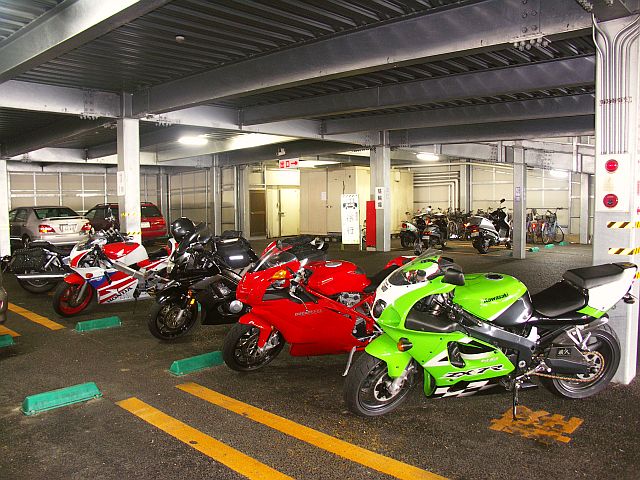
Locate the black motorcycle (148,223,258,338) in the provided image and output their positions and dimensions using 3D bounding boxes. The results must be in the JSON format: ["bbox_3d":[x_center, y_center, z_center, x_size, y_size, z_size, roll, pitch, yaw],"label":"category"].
[{"bbox_3d":[-0.901,0.435,5.754,2.080,1.180,0.720,-2,5,-27],"label":"black motorcycle"}]

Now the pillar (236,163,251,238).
[{"bbox_3d":[-3.000,-1.540,20.300,0.340,3.000,0.340,3,6,41],"label":"pillar"}]

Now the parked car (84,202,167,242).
[{"bbox_3d":[-7.700,-0.670,19.200,4.500,1.500,1.700,3,6,41],"label":"parked car"}]

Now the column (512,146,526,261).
[{"bbox_3d":[4.979,-0.925,12.863,0.250,2.780,0.250,3,6,42],"label":"column"}]

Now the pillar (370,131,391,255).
[{"bbox_3d":[1.685,-1.322,14.491,0.420,3.286,0.300,3,6,43],"label":"pillar"}]

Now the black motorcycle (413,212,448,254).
[{"bbox_3d":[3.200,-0.240,15.000,0.720,1.150,1.950,3,6,37],"label":"black motorcycle"}]

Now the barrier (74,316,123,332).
[{"bbox_3d":[-2.537,0.965,5.947,0.490,0.105,0.135,-5,6,-42],"label":"barrier"}]

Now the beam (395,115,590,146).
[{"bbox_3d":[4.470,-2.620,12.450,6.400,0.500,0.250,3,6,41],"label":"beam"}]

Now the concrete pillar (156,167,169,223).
[{"bbox_3d":[-6.957,-1.621,22.799,0.320,3.067,0.320,3,6,43],"label":"concrete pillar"}]

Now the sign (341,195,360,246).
[{"bbox_3d":[0.894,-0.595,15.022,0.540,1.451,0.060,1,5,21],"label":"sign"}]

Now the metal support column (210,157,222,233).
[{"bbox_3d":[-3.920,-1.630,19.800,0.280,3.200,0.280,3,6,41],"label":"metal support column"}]

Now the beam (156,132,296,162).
[{"bbox_3d":[-2.850,-2.790,15.200,7.200,0.420,0.220,3,6,41],"label":"beam"}]

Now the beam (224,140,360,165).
[{"bbox_3d":[-1.100,-2.920,17.150,7.300,0.520,0.250,3,6,41],"label":"beam"}]

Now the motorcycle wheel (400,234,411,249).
[{"bbox_3d":[2.742,-0.029,16.212,0.130,0.530,0.530,3,6,42],"label":"motorcycle wheel"}]

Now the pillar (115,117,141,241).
[{"bbox_3d":[-3.074,-0.531,8.372,0.280,2.750,0.280,3,6,42],"label":"pillar"}]

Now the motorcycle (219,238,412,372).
[{"bbox_3d":[0.062,0.537,4.700,2.060,1.120,0.720,-2,5,-27],"label":"motorcycle"}]

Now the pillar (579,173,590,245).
[{"bbox_3d":[8.777,-1.045,17.118,0.270,2.350,0.270,3,6,42],"label":"pillar"}]

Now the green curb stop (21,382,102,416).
[{"bbox_3d":[-1.820,1.111,3.672,0.510,0.105,0.135,-5,6,-44],"label":"green curb stop"}]

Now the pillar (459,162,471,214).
[{"bbox_3d":[5.950,-1.730,21.300,0.320,3.100,0.320,3,6,41],"label":"pillar"}]

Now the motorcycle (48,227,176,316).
[{"bbox_3d":[-2.635,0.404,7.012,1.980,1.080,0.700,-3,5,-35],"label":"motorcycle"}]

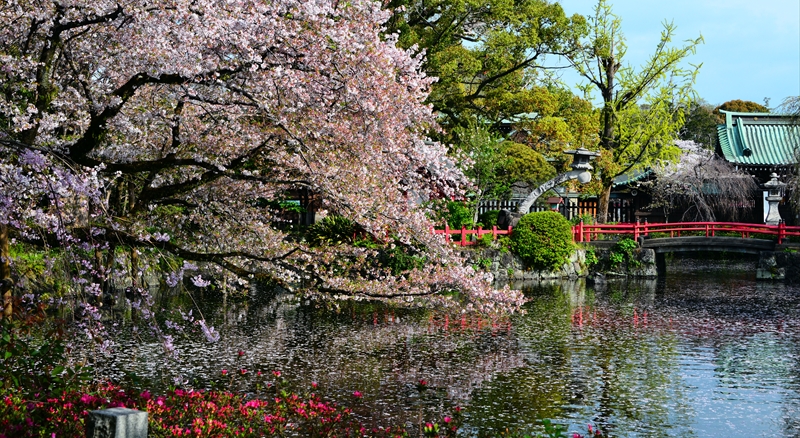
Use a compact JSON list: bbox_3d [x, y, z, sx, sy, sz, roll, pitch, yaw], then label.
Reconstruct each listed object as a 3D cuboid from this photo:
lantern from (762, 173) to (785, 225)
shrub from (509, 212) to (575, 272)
[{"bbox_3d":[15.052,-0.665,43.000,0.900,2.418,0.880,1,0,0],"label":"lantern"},{"bbox_3d":[5.142,0.776,38.500,2.300,2.165,2.150,1,0,0],"label":"shrub"}]

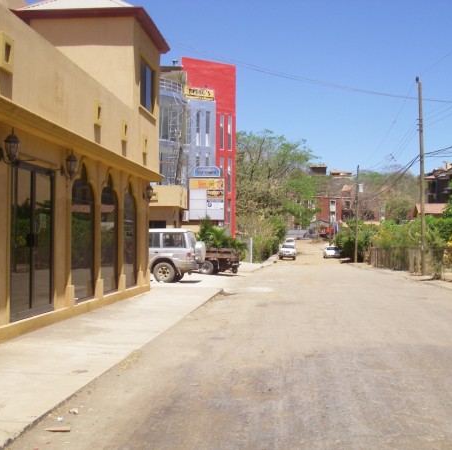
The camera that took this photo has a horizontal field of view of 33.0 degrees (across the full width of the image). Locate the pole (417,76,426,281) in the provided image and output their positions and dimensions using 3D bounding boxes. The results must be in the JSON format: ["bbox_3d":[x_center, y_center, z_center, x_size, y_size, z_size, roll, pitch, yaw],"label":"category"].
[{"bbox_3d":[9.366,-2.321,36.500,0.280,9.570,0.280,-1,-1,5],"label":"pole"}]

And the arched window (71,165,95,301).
[{"bbox_3d":[-2.862,0.151,15.340,0.150,2.730,1.600,0,-1,5],"label":"arched window"}]

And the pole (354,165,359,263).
[{"bbox_3d":[12.223,-1.024,71.000,0.260,9.100,0.260,1,-1,5],"label":"pole"}]

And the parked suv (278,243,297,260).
[{"bbox_3d":[6.452,2.835,79.500,1.740,1.690,4.400,0,-1,5],"label":"parked suv"}]

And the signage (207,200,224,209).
[{"bbox_3d":[-0.647,-1.263,47.000,1.080,0.500,0.080,0,-1,5],"label":"signage"}]

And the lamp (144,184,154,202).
[{"bbox_3d":[-2.147,-0.884,21.400,0.290,0.510,0.230,0,-1,5],"label":"lamp"}]

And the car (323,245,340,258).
[{"bbox_3d":[12.683,3.281,91.000,1.660,1.440,4.200,0,-1,2],"label":"car"}]

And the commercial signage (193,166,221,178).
[{"bbox_3d":[-1.171,-3.235,47.000,1.660,0.700,0.140,0,-1,5],"label":"commercial signage"}]

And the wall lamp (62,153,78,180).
[{"bbox_3d":[-2.845,-1.082,14.010,0.280,0.520,0.210,0,-1,5],"label":"wall lamp"}]

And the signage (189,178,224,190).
[{"bbox_3d":[-1.133,-2.378,45.000,2.070,0.650,0.150,0,-1,4],"label":"signage"}]

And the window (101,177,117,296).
[{"bbox_3d":[-2.694,0.179,17.715,0.150,2.750,1.880,0,-1,5],"label":"window"}]

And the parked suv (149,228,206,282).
[{"bbox_3d":[-3.070,1.120,27.980,4.650,1.870,1.740,0,-1,8],"label":"parked suv"}]

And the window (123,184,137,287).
[{"bbox_3d":[-2.494,0.237,19.925,0.150,2.730,1.860,0,-1,5],"label":"window"}]

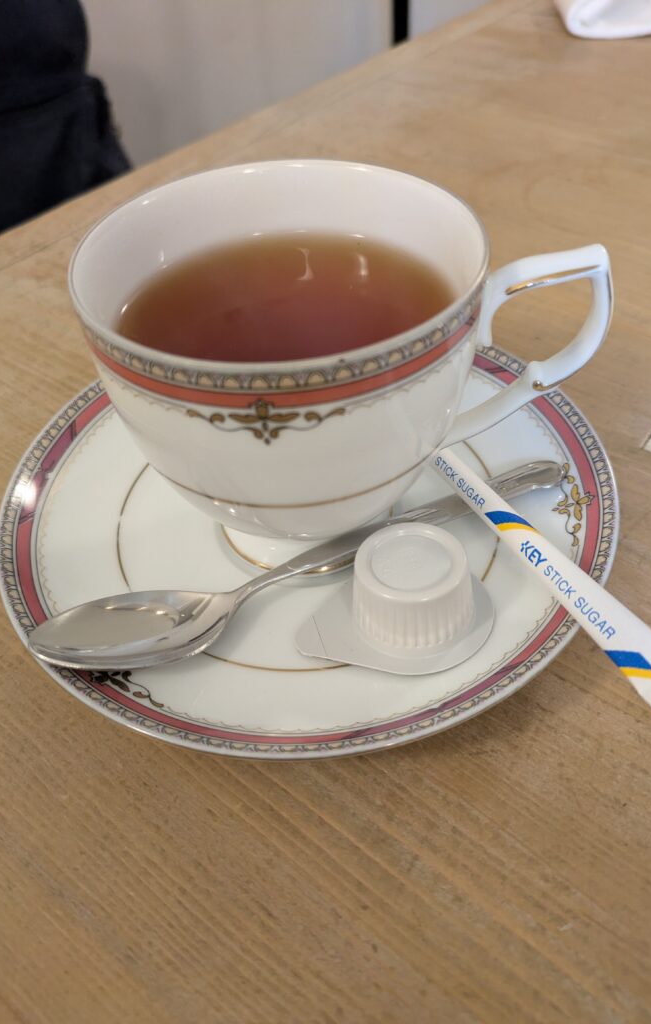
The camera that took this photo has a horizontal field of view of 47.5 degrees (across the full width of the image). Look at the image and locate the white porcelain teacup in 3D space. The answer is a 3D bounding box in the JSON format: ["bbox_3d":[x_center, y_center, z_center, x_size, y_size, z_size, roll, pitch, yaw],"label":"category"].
[{"bbox_3d":[0.006,-0.026,0.170,0.107,0.076,0.080,0,47,4],"label":"white porcelain teacup"}]

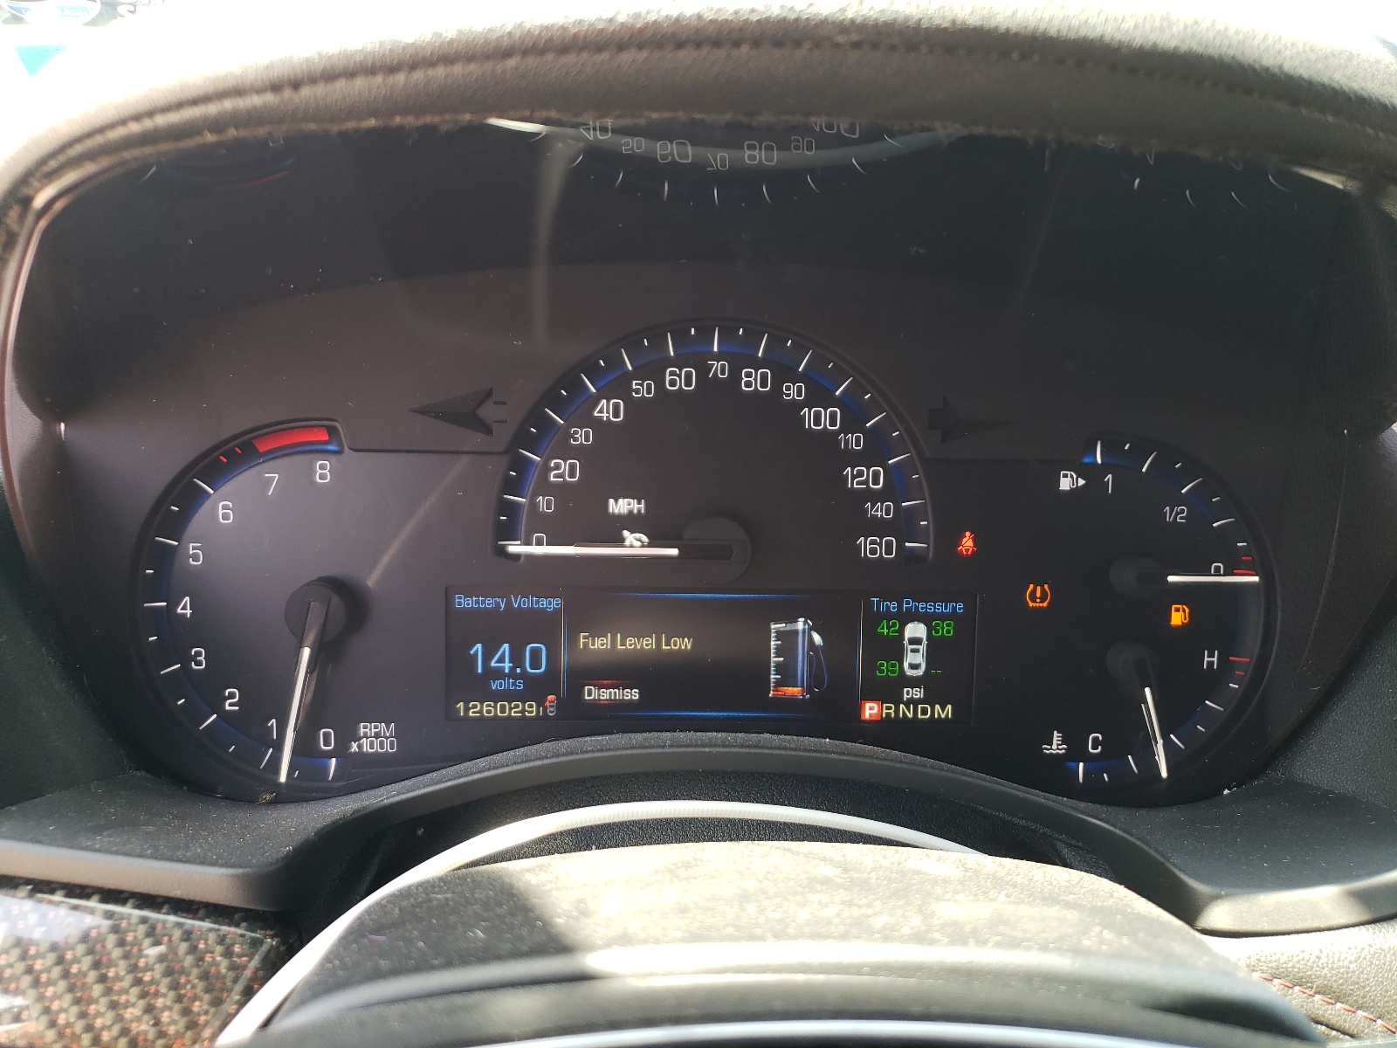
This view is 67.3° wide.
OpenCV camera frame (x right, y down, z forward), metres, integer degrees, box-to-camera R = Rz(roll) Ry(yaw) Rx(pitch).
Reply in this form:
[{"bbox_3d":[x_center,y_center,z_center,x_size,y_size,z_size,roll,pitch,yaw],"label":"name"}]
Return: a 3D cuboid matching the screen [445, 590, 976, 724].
[{"bbox_3d":[0.004,0.035,0.282,0.141,0.036,0.010,1,4,-2],"label":"screen"}]

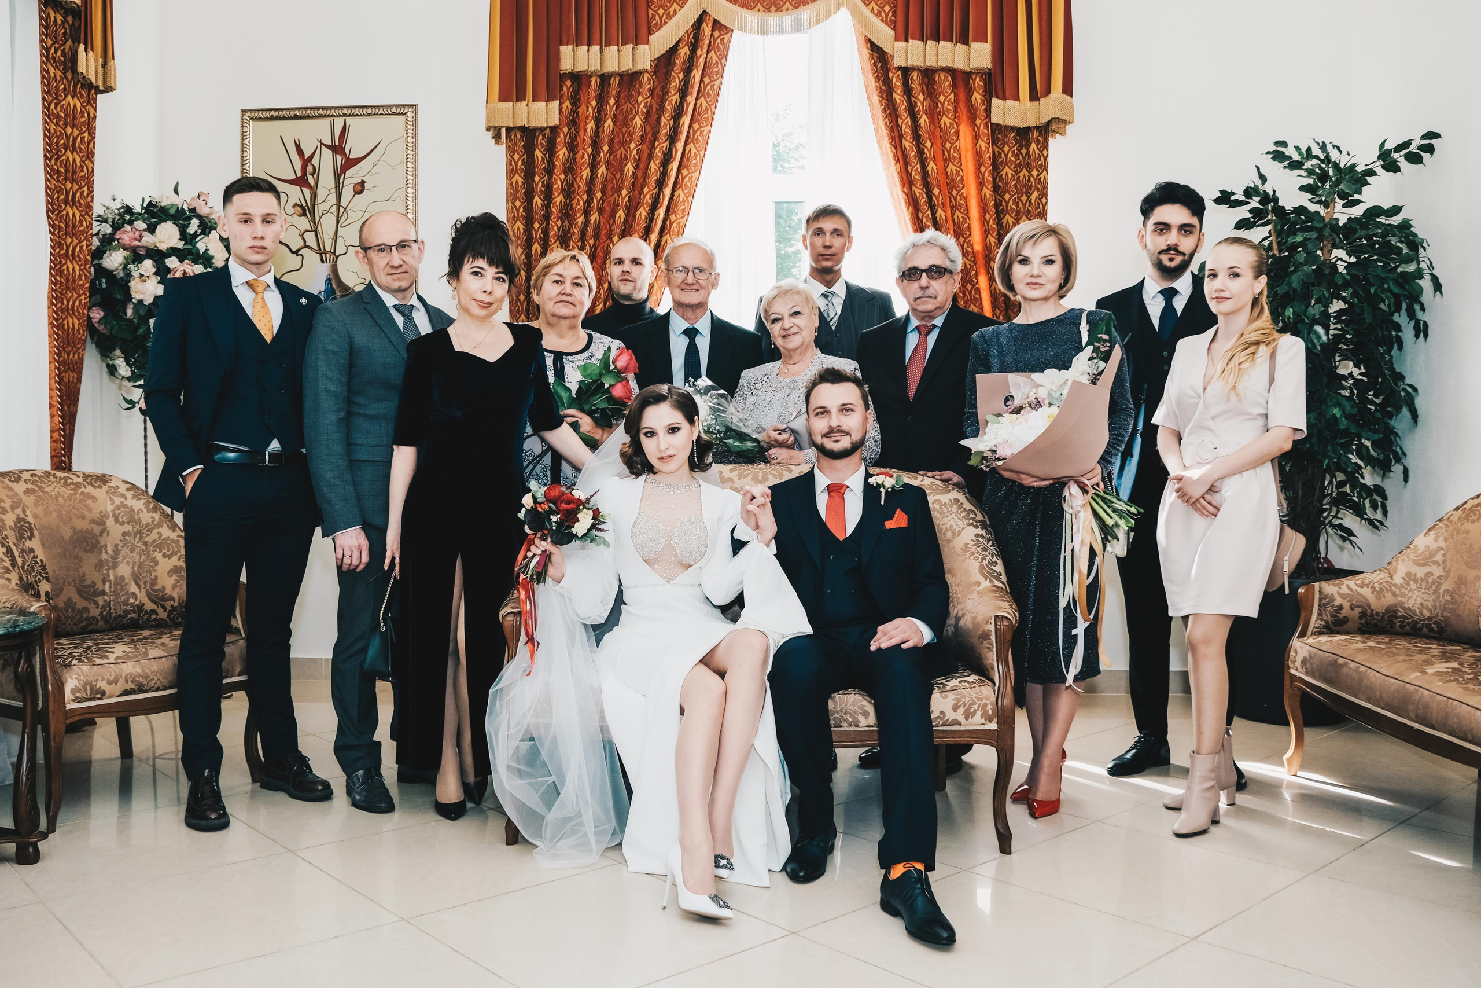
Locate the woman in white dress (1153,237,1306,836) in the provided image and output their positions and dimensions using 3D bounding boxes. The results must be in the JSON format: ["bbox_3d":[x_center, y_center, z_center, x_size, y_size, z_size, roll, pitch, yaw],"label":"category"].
[{"bbox_3d":[1.400,0.090,3.180,0.440,1.655,0.360,0,0,38],"label":"woman in white dress"}]

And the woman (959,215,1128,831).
[{"bbox_3d":[0.915,0.050,3.330,0.520,1.735,0.440,0,0,19],"label":"woman"}]

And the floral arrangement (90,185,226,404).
[{"bbox_3d":[-2.540,-0.880,4.880,0.600,0.930,0.380,0,0,-14],"label":"floral arrangement"}]

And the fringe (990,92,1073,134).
[{"bbox_3d":[1.285,-1.685,4.950,0.360,0.155,0.150,0,0,4],"label":"fringe"}]

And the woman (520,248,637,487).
[{"bbox_3d":[-0.545,0.070,3.530,0.500,1.670,0.420,0,0,-3],"label":"woman"}]

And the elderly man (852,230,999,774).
[{"bbox_3d":[0.585,0.035,3.680,0.520,1.750,0.380,0,0,14],"label":"elderly man"}]

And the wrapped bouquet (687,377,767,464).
[{"bbox_3d":[-0.055,-0.235,3.500,0.320,0.330,0.270,0,0,0],"label":"wrapped bouquet"}]

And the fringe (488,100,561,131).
[{"bbox_3d":[-1.020,-1.775,5.200,0.345,0.147,0.100,0,0,6],"label":"fringe"}]

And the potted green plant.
[{"bbox_3d":[2.420,-0.280,4.620,0.950,2.410,0.900,0,0,23],"label":"potted green plant"}]

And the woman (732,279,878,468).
[{"bbox_3d":[0.223,0.100,3.720,0.520,1.640,0.360,0,0,9],"label":"woman"}]

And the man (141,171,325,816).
[{"bbox_3d":[-1.450,-0.008,3.190,0.510,1.820,0.370,0,0,-40],"label":"man"}]

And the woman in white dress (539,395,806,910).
[{"bbox_3d":[-0.195,0.305,2.780,0.730,1.210,0.800,0,0,-6],"label":"woman in white dress"}]

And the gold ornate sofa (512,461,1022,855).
[{"bbox_3d":[0.060,0.415,3.210,1.370,1.000,0.740,0,0,4],"label":"gold ornate sofa"}]

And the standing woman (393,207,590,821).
[{"bbox_3d":[-0.750,0.040,3.300,0.600,1.760,0.380,0,0,-12],"label":"standing woman"}]

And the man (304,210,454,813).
[{"bbox_3d":[-1.110,0.020,3.410,0.510,1.790,0.340,0,0,-34],"label":"man"}]

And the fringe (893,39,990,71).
[{"bbox_3d":[0.905,-1.980,5.000,0.440,0.147,0.090,0,0,6],"label":"fringe"}]

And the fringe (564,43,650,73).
[{"bbox_3d":[-0.610,-1.995,5.100,0.415,0.145,0.110,0,0,3],"label":"fringe"}]

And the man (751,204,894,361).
[{"bbox_3d":[0.295,-0.030,3.900,0.520,1.910,0.330,0,0,3],"label":"man"}]

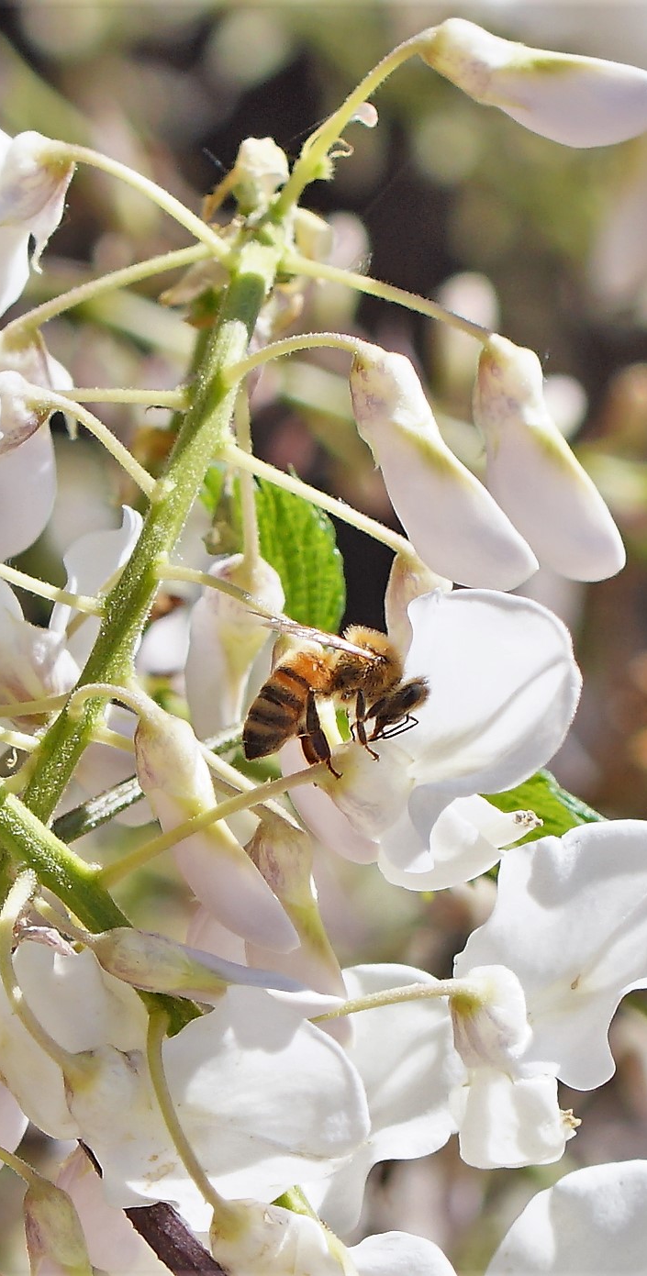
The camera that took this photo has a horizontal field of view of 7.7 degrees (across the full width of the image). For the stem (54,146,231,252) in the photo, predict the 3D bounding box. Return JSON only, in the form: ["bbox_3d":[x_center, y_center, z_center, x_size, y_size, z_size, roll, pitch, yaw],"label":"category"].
[{"bbox_3d":[-0.013,-0.031,0.340,0.014,0.002,0.001,32,0,0],"label":"stem"}]

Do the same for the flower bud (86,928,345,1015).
[{"bbox_3d":[-0.008,0.023,0.334,0.018,0.004,0.005,10,0,0],"label":"flower bud"}]

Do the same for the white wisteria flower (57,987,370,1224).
[{"bbox_3d":[-0.008,0.033,0.340,0.018,0.017,0.017,10,-7,-38],"label":"white wisteria flower"}]

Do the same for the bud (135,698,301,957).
[{"bbox_3d":[-0.008,0.013,0.337,0.005,0.020,0.005,-32,0,0],"label":"bud"}]

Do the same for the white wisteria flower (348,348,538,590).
[{"bbox_3d":[0.008,-0.012,0.340,0.006,0.020,0.005,-33,0,0],"label":"white wisteria flower"}]

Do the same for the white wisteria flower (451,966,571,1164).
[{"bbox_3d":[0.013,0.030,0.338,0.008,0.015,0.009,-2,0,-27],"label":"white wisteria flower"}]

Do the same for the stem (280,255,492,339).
[{"bbox_3d":[0.004,-0.022,0.311,0.014,0.001,0.001,20,12,0],"label":"stem"}]

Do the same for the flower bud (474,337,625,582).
[{"bbox_3d":[0.016,-0.013,0.345,0.008,0.018,0.006,-21,0,6],"label":"flower bud"}]

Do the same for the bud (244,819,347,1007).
[{"bbox_3d":[-0.002,0.019,0.321,0.005,0.013,0.005,-14,0,0],"label":"bud"}]

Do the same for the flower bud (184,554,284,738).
[{"bbox_3d":[-0.006,0.001,0.321,0.006,0.013,0.006,9,0,0],"label":"flower bud"}]

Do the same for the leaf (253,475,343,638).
[{"bbox_3d":[-0.004,-0.006,0.356,0.010,0.014,0.004,5,0,12],"label":"leaf"}]

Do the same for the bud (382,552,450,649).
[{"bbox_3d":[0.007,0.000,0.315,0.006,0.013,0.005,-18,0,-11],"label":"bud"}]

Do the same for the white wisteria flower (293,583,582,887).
[{"bbox_3d":[0.007,0.007,0.306,0.015,0.018,0.013,3,0,-24],"label":"white wisteria flower"}]

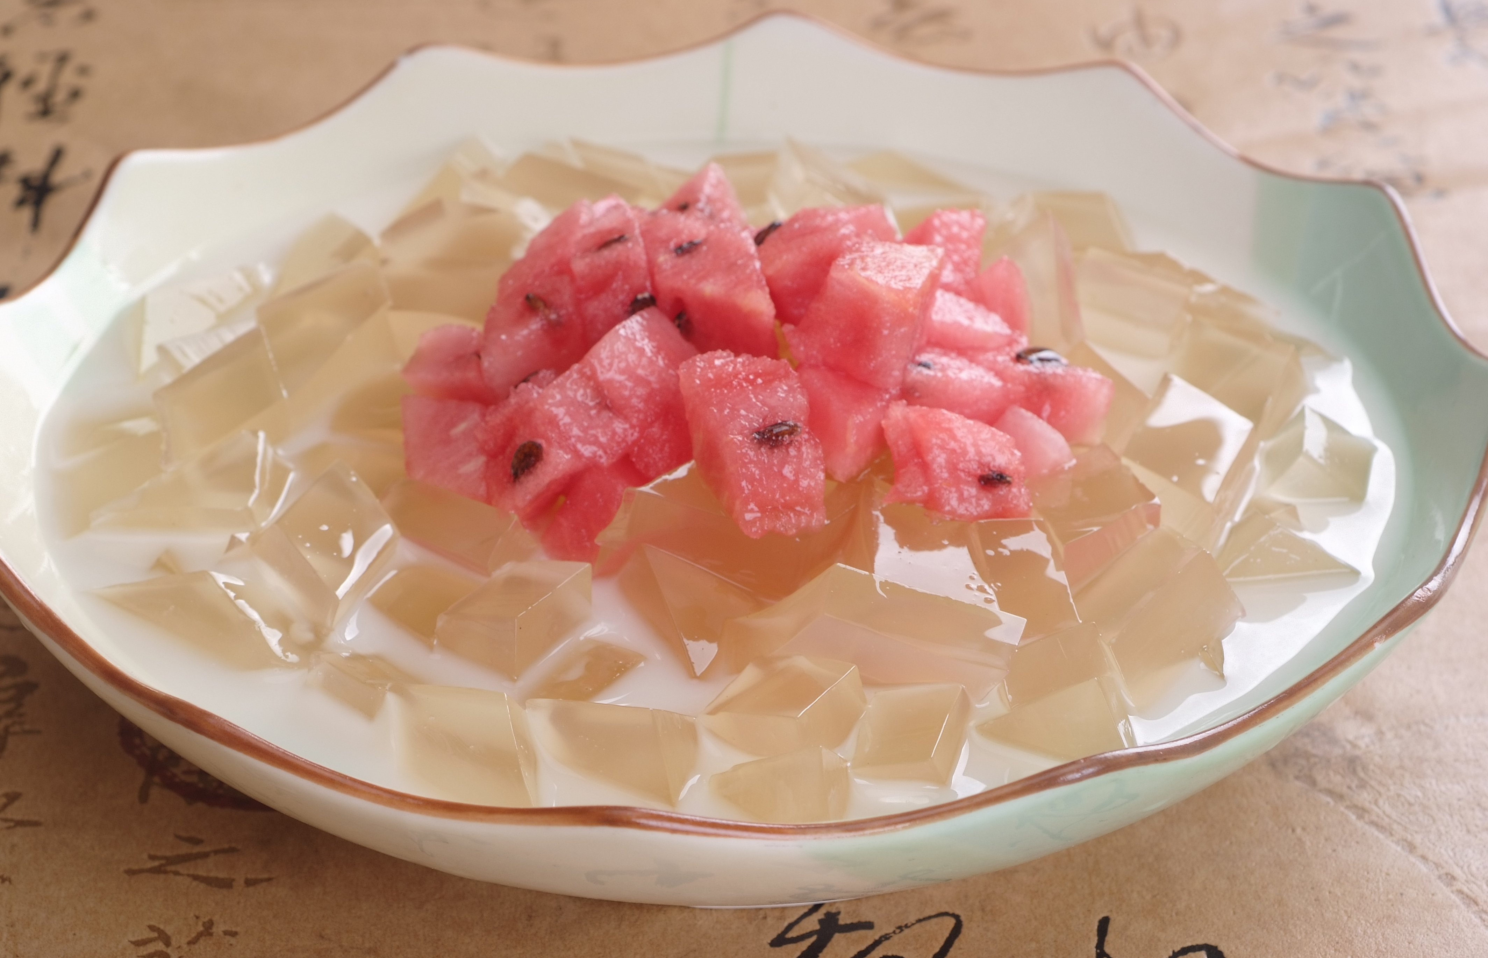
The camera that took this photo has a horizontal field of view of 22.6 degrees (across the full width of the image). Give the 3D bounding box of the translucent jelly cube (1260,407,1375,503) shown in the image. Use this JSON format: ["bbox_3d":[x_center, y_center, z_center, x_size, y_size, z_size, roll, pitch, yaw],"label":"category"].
[{"bbox_3d":[0.107,-0.002,0.692,0.016,0.011,0.015,32,35,-15],"label":"translucent jelly cube"}]

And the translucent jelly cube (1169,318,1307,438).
[{"bbox_3d":[0.087,-0.014,0.660,0.019,0.017,0.018,16,75,21],"label":"translucent jelly cube"}]

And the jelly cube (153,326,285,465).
[{"bbox_3d":[-0.085,-0.012,0.626,0.021,0.016,0.014,-27,68,9],"label":"jelly cube"}]

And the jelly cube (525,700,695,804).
[{"bbox_3d":[-0.021,0.046,0.589,0.021,0.019,0.020,-1,-8,17],"label":"jelly cube"}]

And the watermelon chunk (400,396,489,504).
[{"bbox_3d":[-0.045,-0.009,0.599,0.015,0.016,0.015,7,29,9],"label":"watermelon chunk"}]

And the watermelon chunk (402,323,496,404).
[{"bbox_3d":[-0.049,-0.017,0.636,0.018,0.013,0.015,11,33,17],"label":"watermelon chunk"}]

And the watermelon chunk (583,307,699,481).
[{"bbox_3d":[-0.017,-0.014,0.634,0.015,0.022,0.015,-34,63,-22],"label":"watermelon chunk"}]

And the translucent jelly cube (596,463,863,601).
[{"bbox_3d":[-0.001,0.011,0.608,0.037,0.017,0.020,16,35,24],"label":"translucent jelly cube"}]

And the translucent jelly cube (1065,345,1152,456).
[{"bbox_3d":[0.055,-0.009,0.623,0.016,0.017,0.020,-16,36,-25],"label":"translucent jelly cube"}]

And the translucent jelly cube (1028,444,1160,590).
[{"bbox_3d":[0.053,0.009,0.590,0.020,0.017,0.018,-19,40,-26],"label":"translucent jelly cube"}]

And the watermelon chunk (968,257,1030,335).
[{"bbox_3d":[0.043,-0.029,0.649,0.013,0.014,0.013,-5,32,-9],"label":"watermelon chunk"}]

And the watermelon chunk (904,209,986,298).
[{"bbox_3d":[0.037,-0.040,0.691,0.011,0.014,0.018,2,-11,-15],"label":"watermelon chunk"}]

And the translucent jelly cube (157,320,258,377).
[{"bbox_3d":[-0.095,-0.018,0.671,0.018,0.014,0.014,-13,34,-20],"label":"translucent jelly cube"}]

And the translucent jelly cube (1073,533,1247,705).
[{"bbox_3d":[0.072,0.024,0.644,0.022,0.018,0.014,-40,33,-8],"label":"translucent jelly cube"}]

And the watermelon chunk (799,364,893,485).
[{"bbox_3d":[0.017,-0.013,0.595,0.016,0.017,0.017,-21,38,-36],"label":"watermelon chunk"}]

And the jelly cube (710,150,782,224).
[{"bbox_3d":[0.000,-0.059,0.754,0.014,0.012,0.016,-2,13,4],"label":"jelly cube"}]

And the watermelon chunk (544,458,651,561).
[{"bbox_3d":[-0.024,0.007,0.605,0.017,0.018,0.017,20,37,29],"label":"watermelon chunk"}]

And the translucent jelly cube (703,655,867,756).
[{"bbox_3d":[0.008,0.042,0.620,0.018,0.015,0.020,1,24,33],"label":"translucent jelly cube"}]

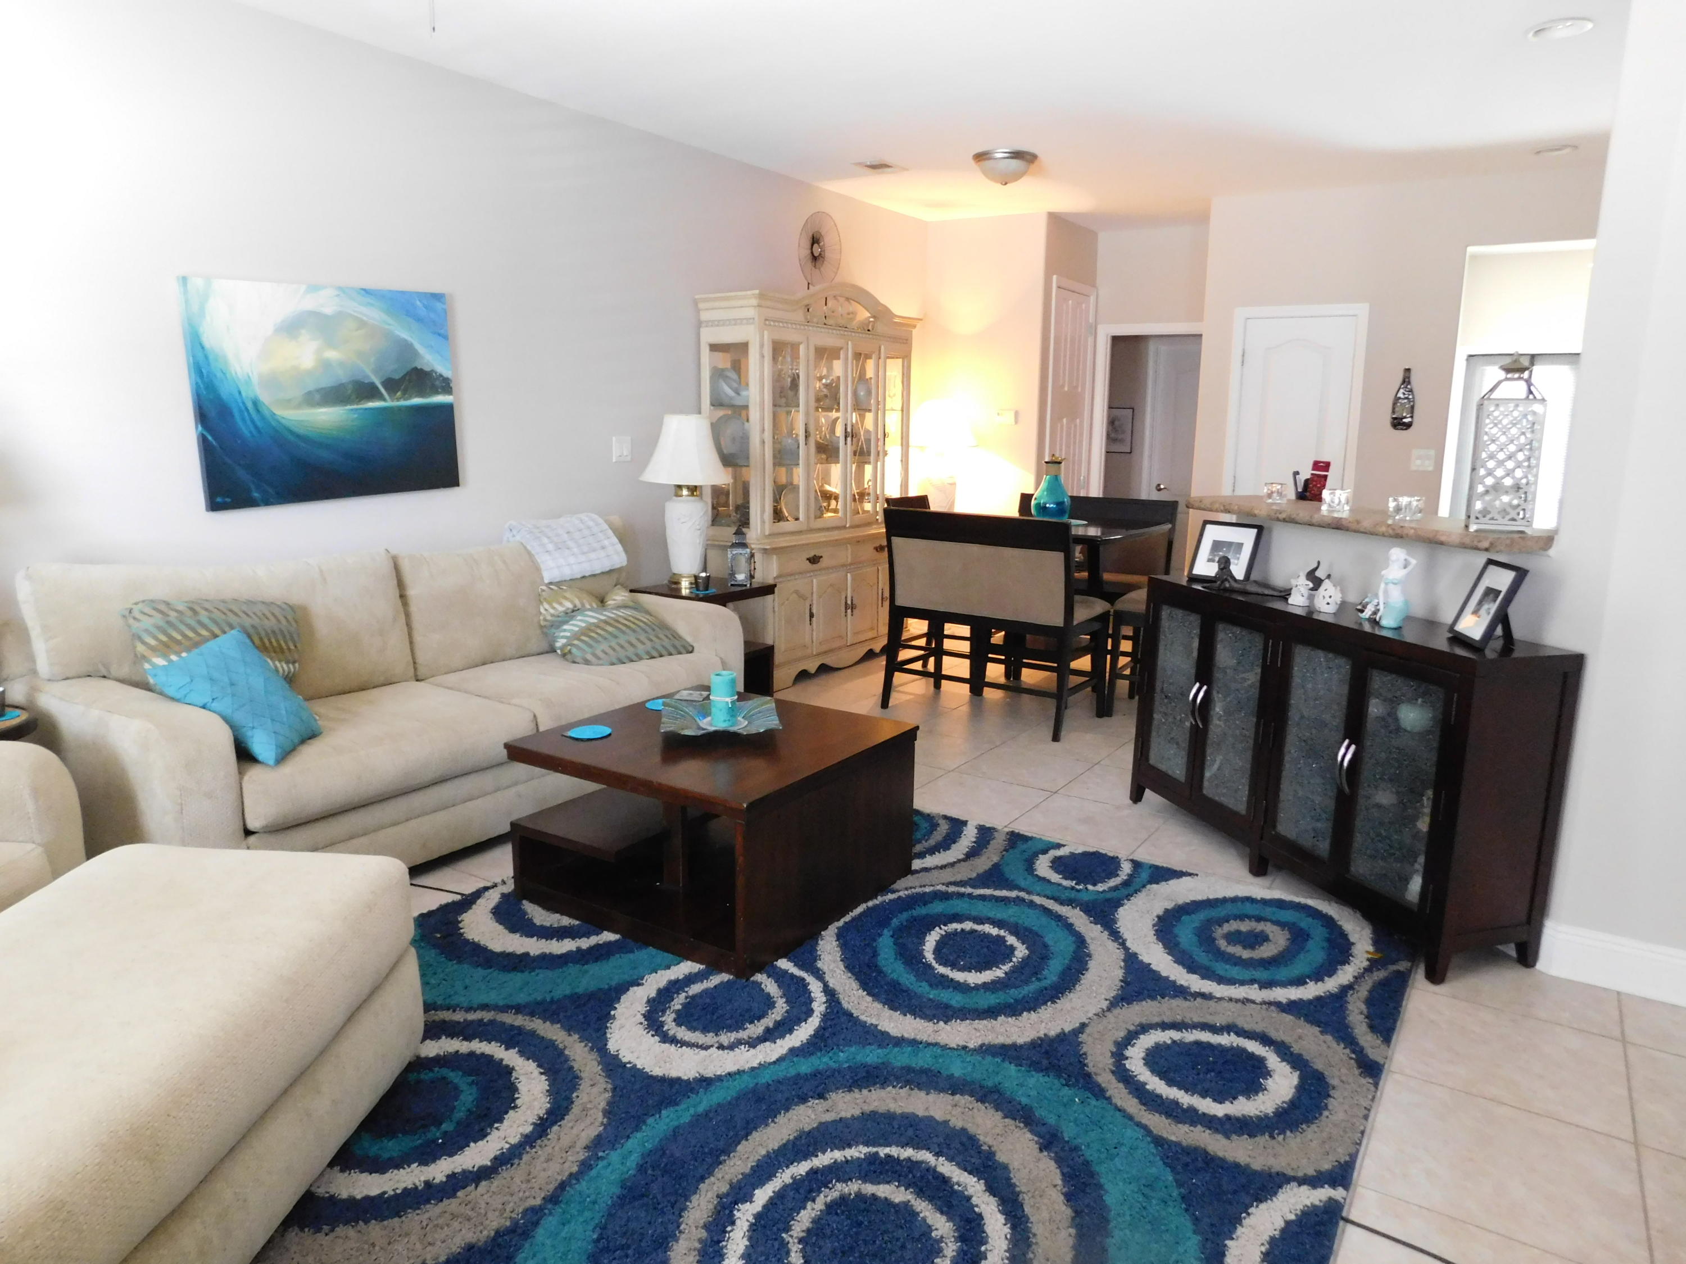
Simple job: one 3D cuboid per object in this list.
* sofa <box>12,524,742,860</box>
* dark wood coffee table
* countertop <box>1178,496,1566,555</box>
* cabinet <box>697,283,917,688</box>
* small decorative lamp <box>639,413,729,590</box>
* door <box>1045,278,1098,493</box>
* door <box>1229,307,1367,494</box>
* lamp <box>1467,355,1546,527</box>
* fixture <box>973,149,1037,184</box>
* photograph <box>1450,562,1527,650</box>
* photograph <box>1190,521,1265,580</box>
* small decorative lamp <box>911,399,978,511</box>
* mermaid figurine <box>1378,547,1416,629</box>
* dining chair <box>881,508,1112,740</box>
[{"bbox_3d":[-1.452,0.189,3.990,0.980,0.940,2.360,9,14,36],"label":"sofa"},{"bbox_3d":[-0.378,0.543,3.436,0.885,0.470,0.880,8,13,31],"label":"dark wood coffee table"},{"bbox_3d":[1.729,-0.371,3.730,0.360,0.050,1.560,-2,11,-17],"label":"countertop"},{"bbox_3d":[-0.164,-0.855,6.362,0.450,2.120,1.600,8,13,31],"label":"cabinet"},{"bbox_3d":[-0.790,-0.639,5.529,0.440,0.855,0.440,1,11,0],"label":"small decorative lamp"},{"bbox_3d":[1.597,-1.355,7.989,0.080,2.170,0.750,8,13,31],"label":"door"},{"bbox_3d":[2.612,-0.837,6.646,0.700,2.080,0.060,8,13,31],"label":"door"},{"bbox_3d":[1.859,-0.524,3.129,0.150,0.485,0.150,6,12,25],"label":"lamp"},{"bbox_3d":[0.812,-2.323,5.618,0.335,0.155,0.335,1,11,0],"label":"fixture"},{"bbox_3d":[1.718,-0.078,2.979,0.110,0.215,0.220,2,11,6],"label":"photograph"},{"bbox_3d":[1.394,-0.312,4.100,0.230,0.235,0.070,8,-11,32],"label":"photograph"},{"bbox_3d":[0.665,-1.111,7.454,0.450,0.850,0.450,1,11,0],"label":"small decorative lamp"},{"bbox_3d":[1.610,-0.135,3.246,0.095,0.222,0.110,-9,15,-42],"label":"mermaid figurine"},{"bbox_3d":[0.737,-0.082,5.432,0.960,0.985,0.600,8,13,31],"label":"dining chair"}]

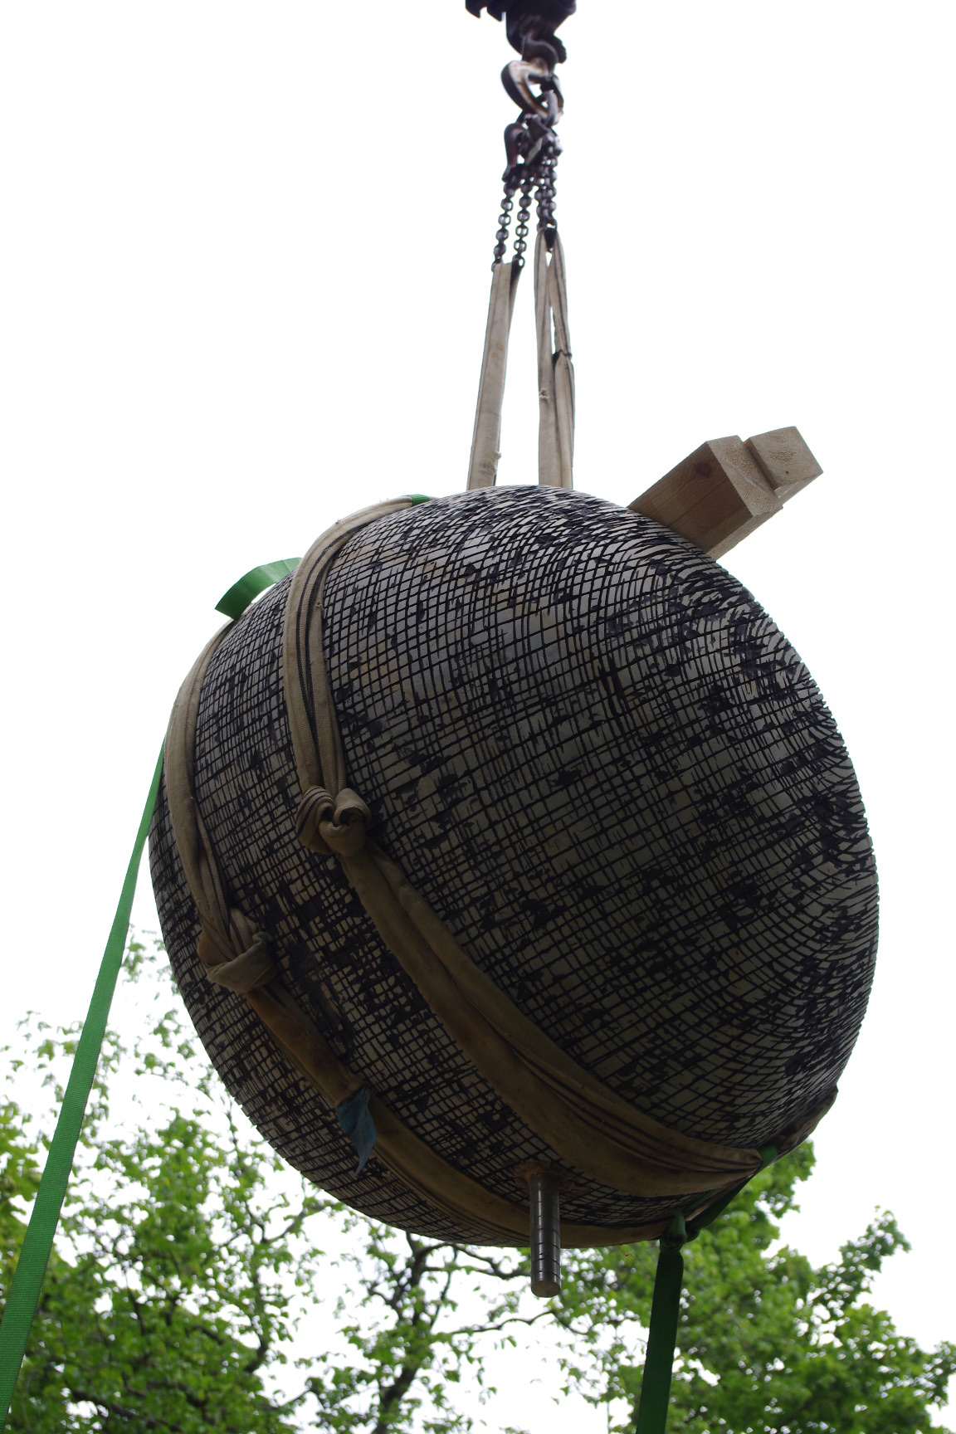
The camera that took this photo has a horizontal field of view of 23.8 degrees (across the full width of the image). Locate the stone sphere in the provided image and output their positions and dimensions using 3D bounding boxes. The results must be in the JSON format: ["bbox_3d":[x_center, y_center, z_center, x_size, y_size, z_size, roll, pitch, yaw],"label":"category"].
[{"bbox_3d":[0.062,0.258,4.000,1.280,1.300,1.290,1,-39,0],"label":"stone sphere"}]

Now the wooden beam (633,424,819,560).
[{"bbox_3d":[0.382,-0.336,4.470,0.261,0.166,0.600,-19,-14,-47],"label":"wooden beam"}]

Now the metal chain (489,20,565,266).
[{"bbox_3d":[0.118,-1.349,5.301,0.170,0.809,0.170,1,-39,0],"label":"metal chain"}]

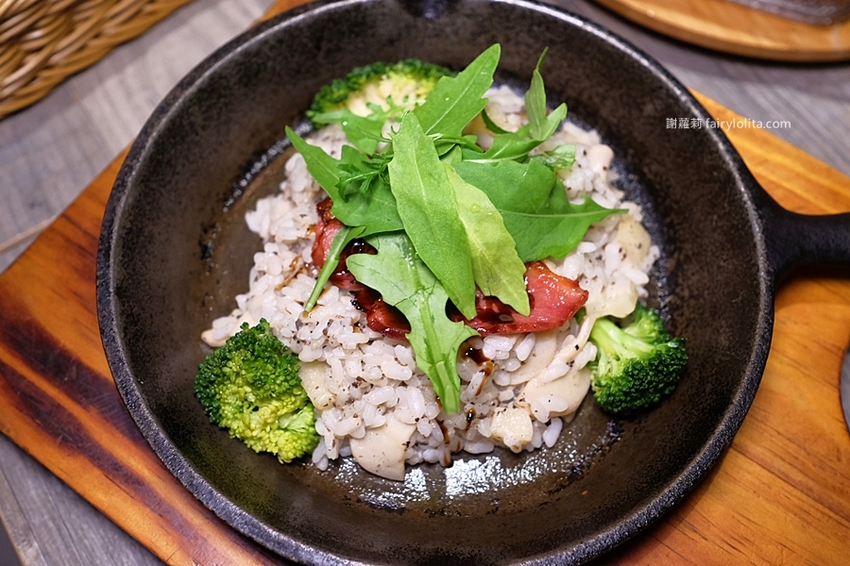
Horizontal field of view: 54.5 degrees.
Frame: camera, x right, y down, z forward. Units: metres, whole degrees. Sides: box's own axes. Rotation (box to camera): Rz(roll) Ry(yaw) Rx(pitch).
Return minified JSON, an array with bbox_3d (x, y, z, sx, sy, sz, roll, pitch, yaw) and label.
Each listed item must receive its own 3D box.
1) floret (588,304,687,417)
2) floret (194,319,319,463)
[{"bbox_3d":[0.064,0.023,0.248,0.031,0.028,0.033,-38,78,0],"label":"floret"},{"bbox_3d":[-0.049,0.032,0.240,0.034,0.030,0.042,-37,70,5],"label":"floret"}]

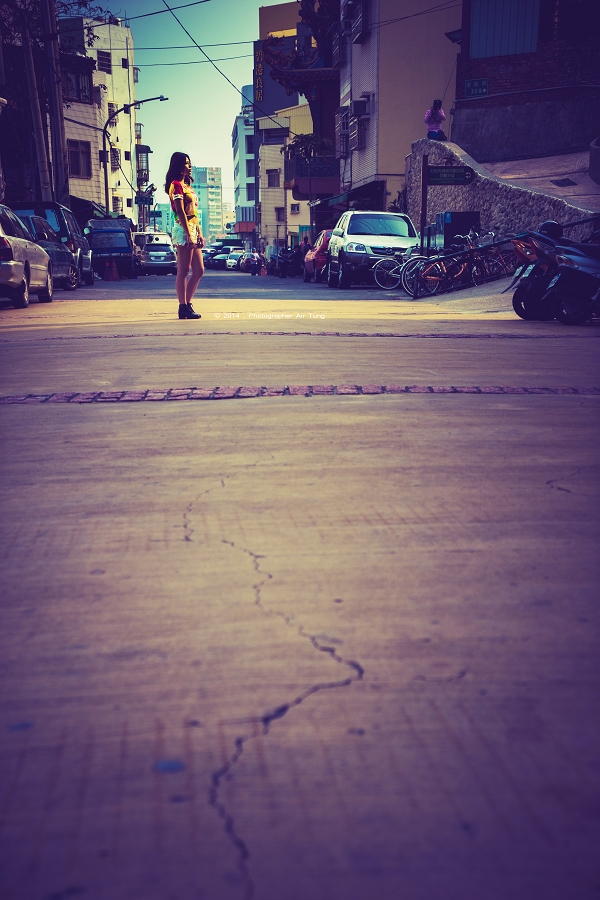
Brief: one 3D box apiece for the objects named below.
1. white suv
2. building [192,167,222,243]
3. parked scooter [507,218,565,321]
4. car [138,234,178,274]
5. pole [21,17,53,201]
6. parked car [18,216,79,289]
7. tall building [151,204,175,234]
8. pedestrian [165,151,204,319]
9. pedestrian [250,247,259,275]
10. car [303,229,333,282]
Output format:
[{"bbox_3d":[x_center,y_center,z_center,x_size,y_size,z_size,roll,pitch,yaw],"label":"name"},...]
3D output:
[{"bbox_3d":[1.720,-4.674,33.387,1.820,1.770,4.400,-1,7,-5],"label":"white suv"},{"bbox_3d":[-41.996,-104.586,637.067,15.000,46.000,15.000,0,7,0],"label":"building"},{"bbox_3d":[2.930,-1.841,13.980,1.800,1.100,0.680,-2,8,-15],"label":"parked scooter"},{"bbox_3d":[-7.420,-10.132,76.193,1.840,1.680,4.600,-1,7,-4],"label":"car"},{"bbox_3d":[-7.356,-8.493,40.500,0.300,7.570,0.300,-6,8,1],"label":"pole"},{"bbox_3d":[-5.550,-3.881,28.203,1.700,1.460,4.300,0,7,0],"label":"parked car"},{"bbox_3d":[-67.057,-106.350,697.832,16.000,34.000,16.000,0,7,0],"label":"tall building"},{"bbox_3d":[-1.143,-2.110,13.996,0.310,1.630,0.430,2,8,18],"label":"pedestrian"},{"bbox_3d":[-2.586,-10.741,80.892,0.400,1.690,0.500,-3,8,-20],"label":"pedestrian"},{"bbox_3d":[1.100,-5.514,40.903,1.620,1.460,3.800,-1,7,-5],"label":"car"}]

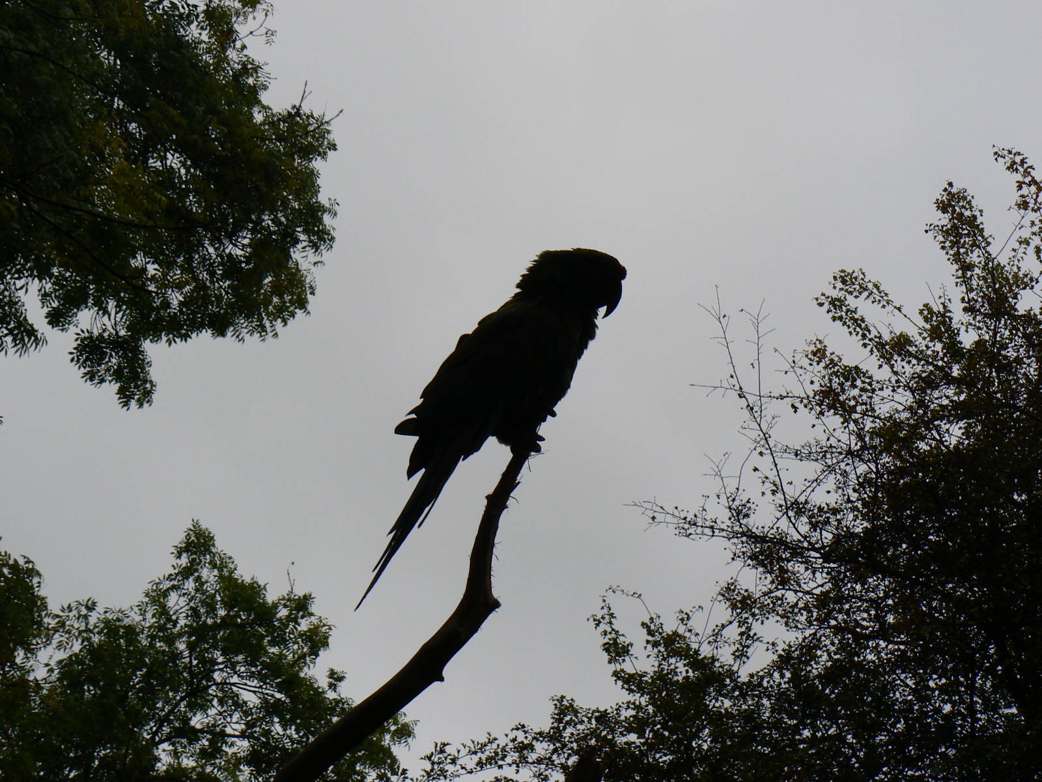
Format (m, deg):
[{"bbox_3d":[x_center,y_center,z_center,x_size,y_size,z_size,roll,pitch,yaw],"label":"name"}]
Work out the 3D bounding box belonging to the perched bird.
[{"bbox_3d":[-0.038,0.046,3.420,0.390,0.555,0.170,0,-22,0],"label":"perched bird"}]

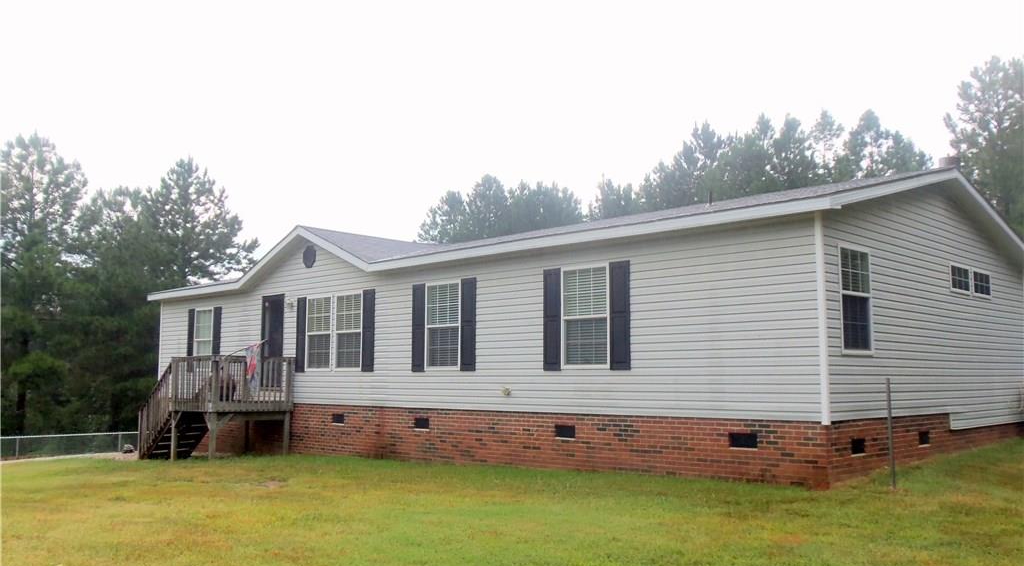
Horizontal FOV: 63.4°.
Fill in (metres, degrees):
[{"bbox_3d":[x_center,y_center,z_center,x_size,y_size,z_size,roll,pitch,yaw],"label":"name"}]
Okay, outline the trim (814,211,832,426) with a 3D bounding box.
[{"bbox_3d":[3.858,0.422,10.300,0.080,2.646,0.080,-6,-9,44],"label":"trim"}]

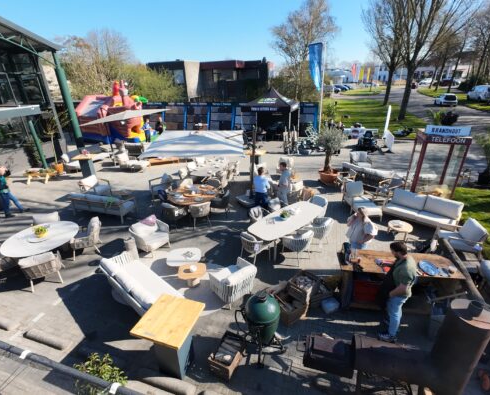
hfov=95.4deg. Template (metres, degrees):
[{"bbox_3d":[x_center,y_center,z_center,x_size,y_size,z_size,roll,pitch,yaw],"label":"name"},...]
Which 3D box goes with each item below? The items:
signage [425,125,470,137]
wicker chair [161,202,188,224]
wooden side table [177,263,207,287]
[{"bbox_3d":[7.114,-2.288,7.812,1.200,0.320,0.080,9,27,24],"label":"signage"},{"bbox_3d":[-2.213,0.460,7.039,0.600,0.780,0.600,15,29,30],"label":"wicker chair"},{"bbox_3d":[-1.236,1.902,5.280,0.620,0.360,0.500,-5,24,-9],"label":"wooden side table"}]

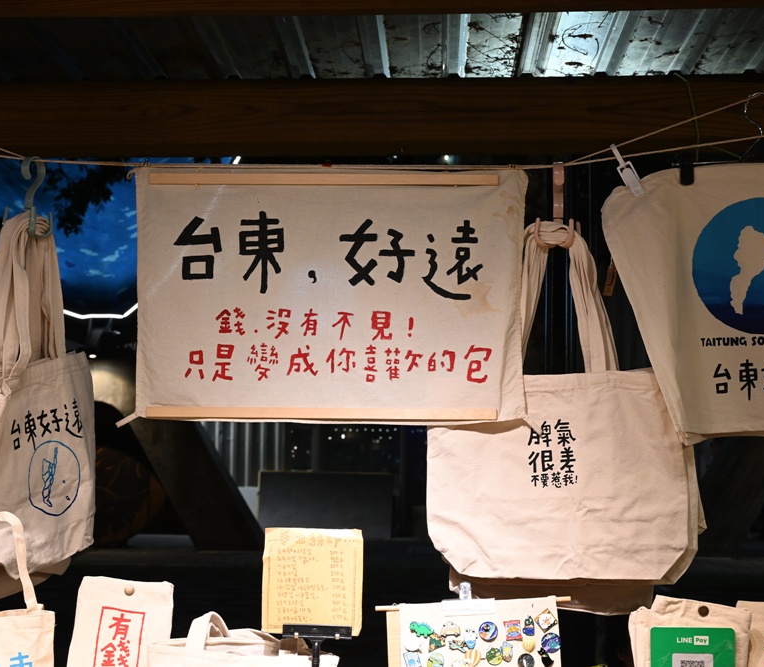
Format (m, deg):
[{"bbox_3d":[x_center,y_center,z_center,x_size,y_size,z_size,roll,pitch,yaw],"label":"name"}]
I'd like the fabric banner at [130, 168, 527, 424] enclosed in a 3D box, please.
[{"bbox_3d":[-0.082,-0.061,2.200,0.635,0.409,0.030,0,-3,1],"label":"fabric banner"}]

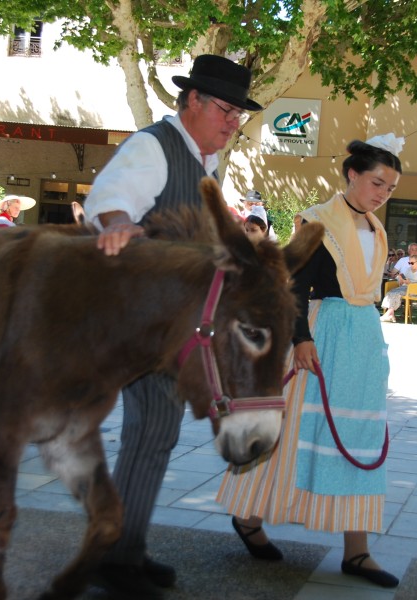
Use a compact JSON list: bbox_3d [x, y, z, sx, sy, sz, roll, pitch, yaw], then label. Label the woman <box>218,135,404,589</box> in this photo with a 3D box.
[{"bbox_3d":[0.436,0.200,4.522,0.660,1.640,0.520,7,4,42],"label":"woman"}]

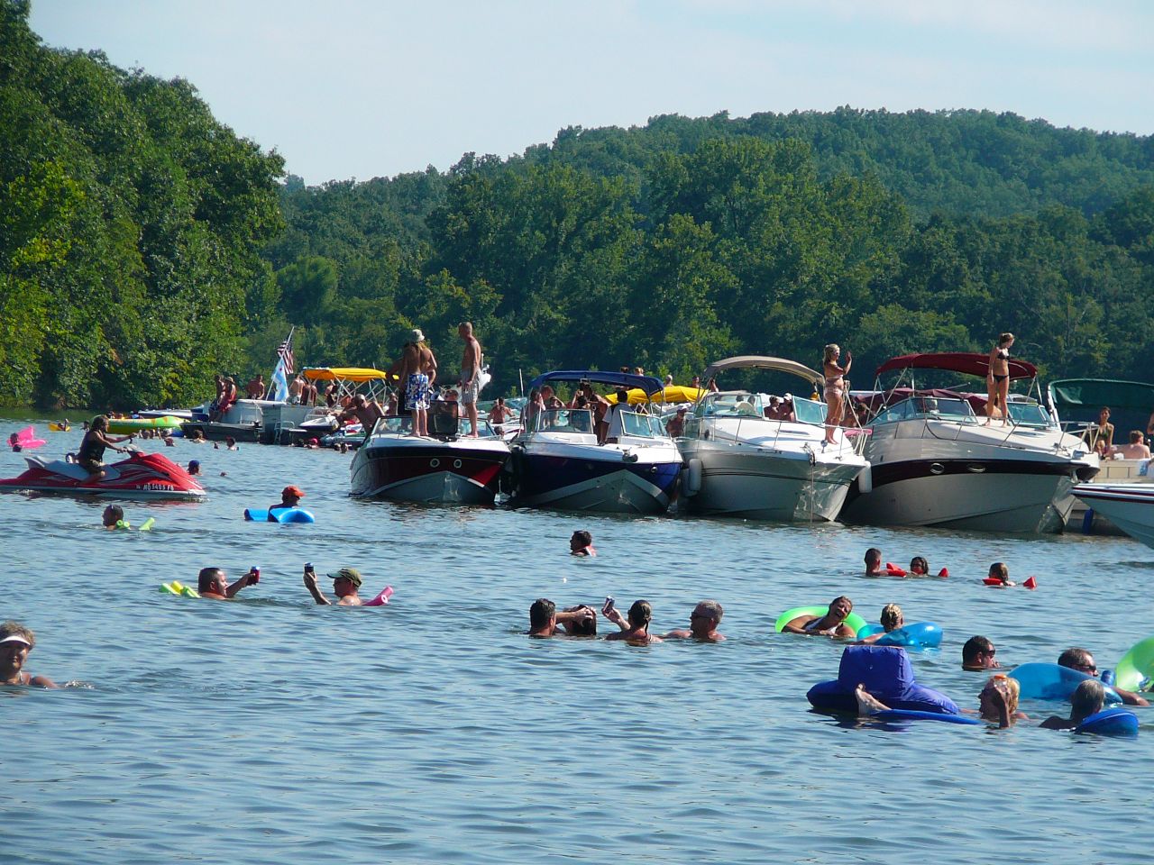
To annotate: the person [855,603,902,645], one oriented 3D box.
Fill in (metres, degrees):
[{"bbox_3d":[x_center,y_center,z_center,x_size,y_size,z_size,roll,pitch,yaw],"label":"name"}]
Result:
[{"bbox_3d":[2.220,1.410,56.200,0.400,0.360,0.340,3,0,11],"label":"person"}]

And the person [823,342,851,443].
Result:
[{"bbox_3d":[4.242,-0.632,124.500,0.450,1.640,0.450,3,0,16],"label":"person"}]

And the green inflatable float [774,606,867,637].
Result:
[{"bbox_3d":[1.901,1.471,59.300,0.760,0.240,0.760,3,0,0],"label":"green inflatable float"}]

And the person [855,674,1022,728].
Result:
[{"bbox_3d":[2.134,1.602,45.000,1.050,0.380,0.480,3,0,-3],"label":"person"}]

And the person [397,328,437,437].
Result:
[{"bbox_3d":[-2.608,-0.823,125.500,0.550,1.740,0.360,3,0,0],"label":"person"}]

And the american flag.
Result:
[{"bbox_3d":[-7.247,-1.986,190.000,0.480,1.150,0.250,3,0,0],"label":"american flag"}]

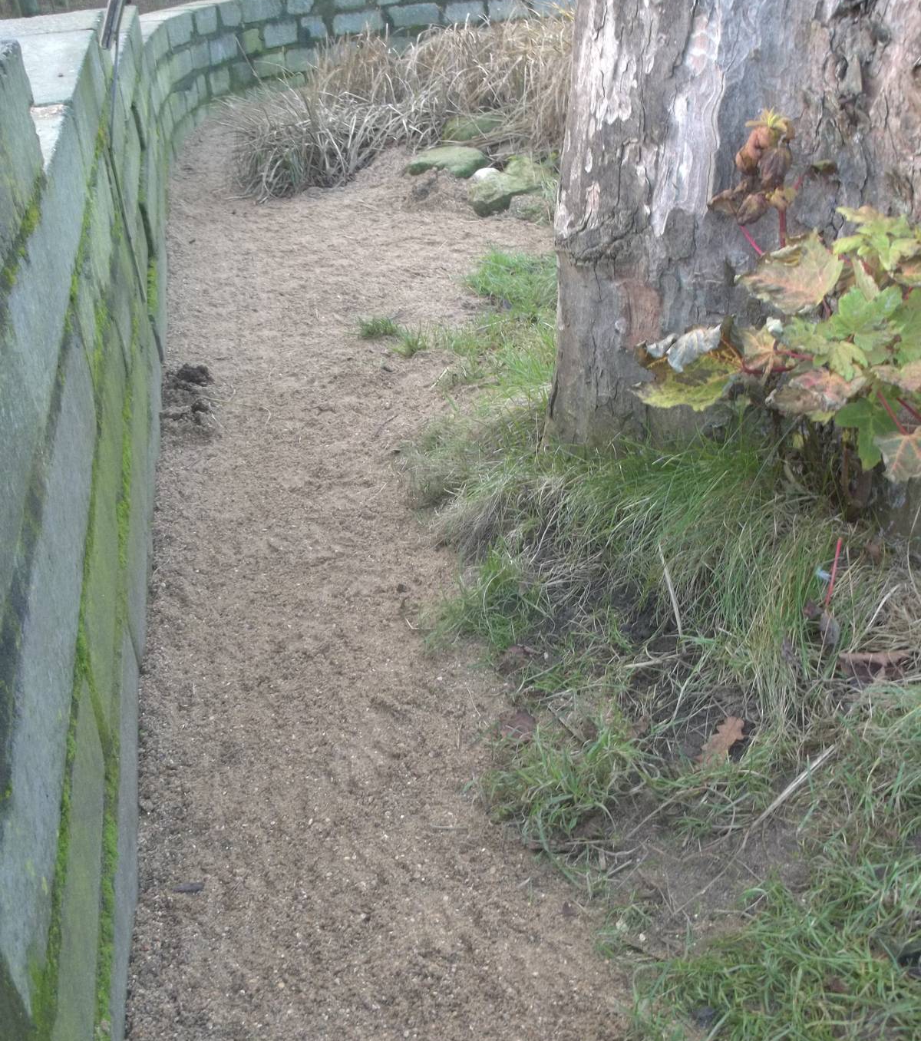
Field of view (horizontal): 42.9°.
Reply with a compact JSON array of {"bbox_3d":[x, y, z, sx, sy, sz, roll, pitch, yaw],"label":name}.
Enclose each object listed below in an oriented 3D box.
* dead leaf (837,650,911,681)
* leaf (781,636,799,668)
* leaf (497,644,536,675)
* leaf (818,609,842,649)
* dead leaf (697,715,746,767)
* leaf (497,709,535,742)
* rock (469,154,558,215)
[{"bbox_3d":[0.728,0.256,2.060,0.130,0.045,0.060,-3,30,0],"label":"dead leaf"},{"bbox_3d":[0.593,0.237,2.110,0.035,0.045,0.050,-3,30,0],"label":"leaf"},{"bbox_3d":[0.108,0.267,2.250,0.075,0.035,0.065,-3,30,0],"label":"leaf"},{"bbox_3d":[0.668,0.198,2.120,0.045,0.060,0.040,-3,30,0],"label":"leaf"},{"bbox_3d":[0.446,0.377,2.000,0.070,0.025,0.120,23,39,37],"label":"dead leaf"},{"bbox_3d":[0.102,0.369,2.110,0.070,0.025,0.070,-3,30,0],"label":"leaf"},{"bbox_3d":[0.232,-1.487,5.200,0.390,0.220,0.300,7,31,17],"label":"rock"}]

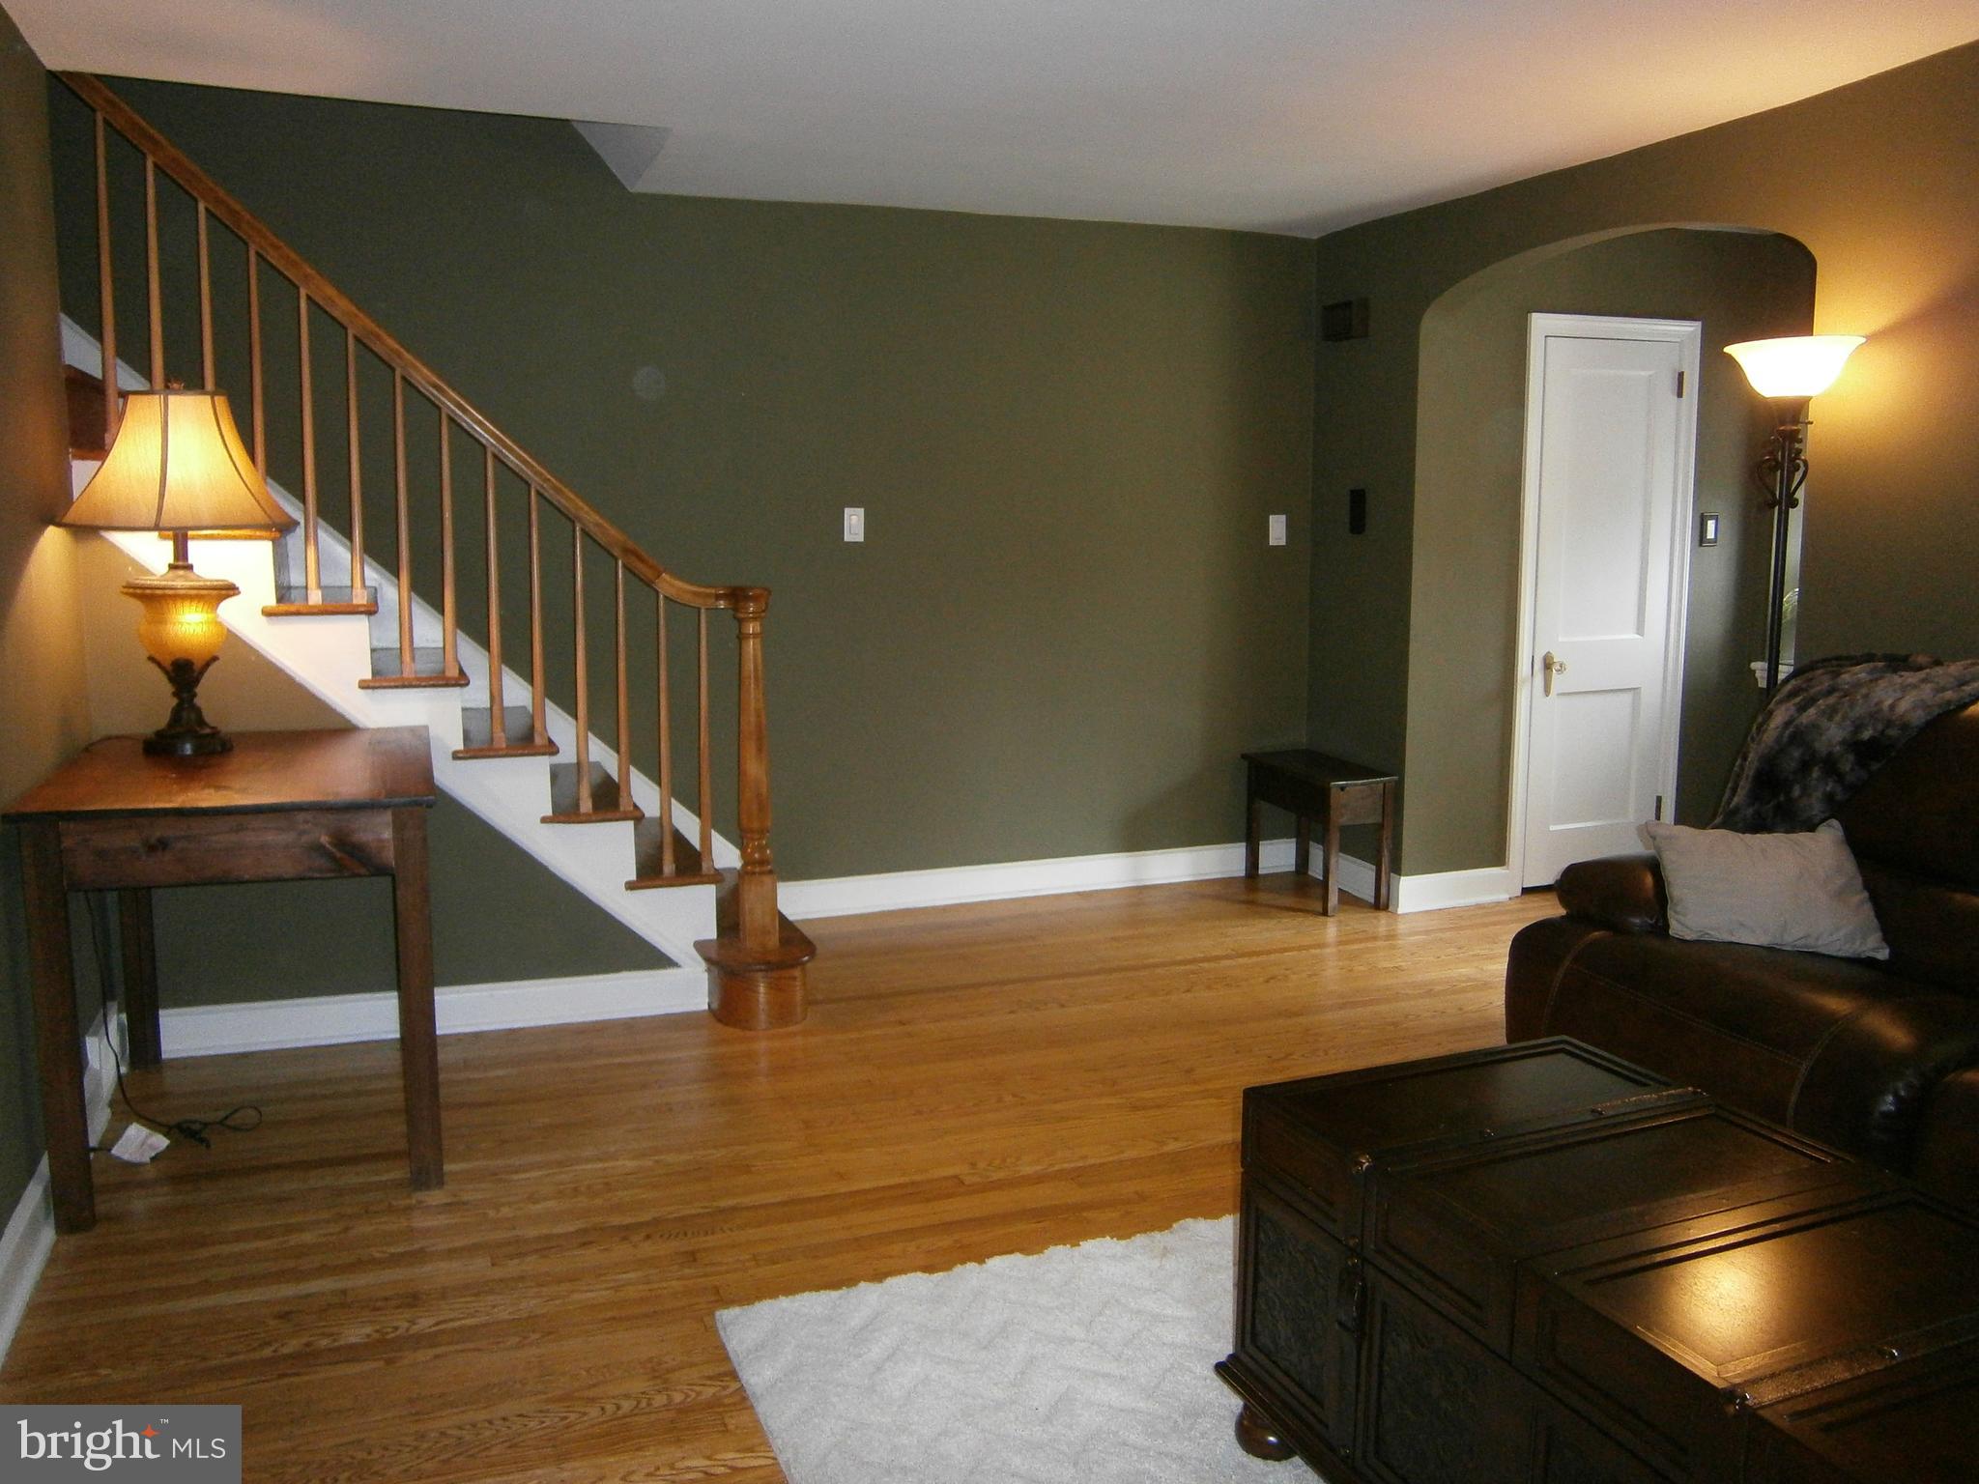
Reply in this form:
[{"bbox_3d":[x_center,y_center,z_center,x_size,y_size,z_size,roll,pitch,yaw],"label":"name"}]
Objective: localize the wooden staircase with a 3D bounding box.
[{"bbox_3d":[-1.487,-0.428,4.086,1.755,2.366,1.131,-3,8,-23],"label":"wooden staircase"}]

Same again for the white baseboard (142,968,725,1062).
[{"bbox_3d":[-1.439,0.706,3.909,1.372,0.122,0.022,-2,8,-18],"label":"white baseboard"}]

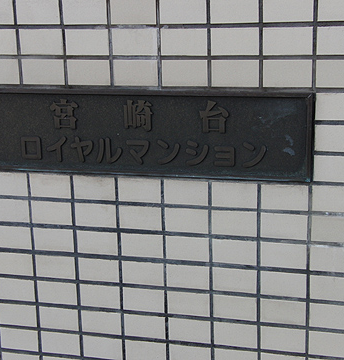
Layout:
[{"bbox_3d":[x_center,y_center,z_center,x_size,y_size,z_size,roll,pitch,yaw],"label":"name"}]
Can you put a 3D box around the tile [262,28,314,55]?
[{"bbox_3d":[0.251,-0.303,1.714,0.108,0.060,0.010,3,15,15],"label":"tile"}]

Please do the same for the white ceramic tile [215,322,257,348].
[{"bbox_3d":[0.155,0.375,1.928,0.108,0.060,0.010,2,15,15],"label":"white ceramic tile"}]

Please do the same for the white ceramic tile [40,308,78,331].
[{"bbox_3d":[-0.289,0.351,2.023,0.108,0.061,0.010,3,15,15],"label":"white ceramic tile"}]

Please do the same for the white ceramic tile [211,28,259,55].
[{"bbox_3d":[0.139,-0.305,1.739,0.108,0.061,0.010,2,15,15],"label":"white ceramic tile"}]

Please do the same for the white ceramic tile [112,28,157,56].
[{"bbox_3d":[-0.087,-0.326,1.857,0.108,0.060,0.010,2,15,14],"label":"white ceramic tile"}]

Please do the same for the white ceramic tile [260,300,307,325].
[{"bbox_3d":[0.266,0.314,1.893,0.108,0.060,0.010,2,15,14],"label":"white ceramic tile"}]

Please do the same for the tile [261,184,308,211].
[{"bbox_3d":[0.258,0.038,1.811,0.108,0.060,0.010,2,15,15],"label":"tile"}]

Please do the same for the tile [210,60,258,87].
[{"bbox_3d":[0.142,-0.240,1.773,0.108,0.060,0.010,3,15,15],"label":"tile"}]

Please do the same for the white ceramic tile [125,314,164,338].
[{"bbox_3d":[-0.068,0.365,1.986,0.108,0.060,0.010,2,15,15],"label":"white ceramic tile"}]

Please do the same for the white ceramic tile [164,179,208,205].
[{"bbox_3d":[0.035,0.029,1.869,0.108,0.060,0.010,2,15,15],"label":"white ceramic tile"}]

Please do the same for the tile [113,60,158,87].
[{"bbox_3d":[-0.082,-0.247,1.807,0.108,0.061,0.010,3,15,15],"label":"tile"}]

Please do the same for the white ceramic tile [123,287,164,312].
[{"bbox_3d":[-0.070,0.299,1.980,0.108,0.060,0.010,2,15,14],"label":"white ceramic tile"}]

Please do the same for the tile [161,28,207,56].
[{"bbox_3d":[0.027,-0.311,1.773,0.108,0.060,0.010,3,15,15],"label":"tile"}]

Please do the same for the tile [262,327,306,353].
[{"bbox_3d":[0.276,0.390,1.953,0.108,0.060,0.010,2,15,14],"label":"tile"}]

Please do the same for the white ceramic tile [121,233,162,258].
[{"bbox_3d":[-0.075,0.165,1.987,0.108,0.060,0.010,2,15,14],"label":"white ceramic tile"}]

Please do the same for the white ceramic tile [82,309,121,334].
[{"bbox_3d":[-0.180,0.362,2.022,0.108,0.060,0.010,3,15,15],"label":"white ceramic tile"}]

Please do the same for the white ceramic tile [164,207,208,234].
[{"bbox_3d":[0.039,0.100,1.938,0.108,0.060,0.010,2,15,14],"label":"white ceramic tile"}]

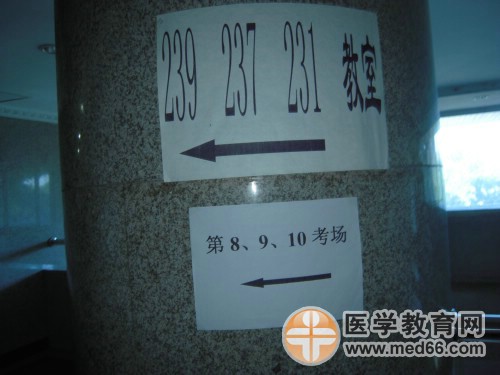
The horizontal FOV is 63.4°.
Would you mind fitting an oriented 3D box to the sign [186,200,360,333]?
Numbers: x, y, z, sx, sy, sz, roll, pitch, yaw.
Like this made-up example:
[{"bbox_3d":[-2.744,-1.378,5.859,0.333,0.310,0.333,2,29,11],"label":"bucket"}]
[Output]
[{"bbox_3d":[0.050,0.131,0.696,0.293,0.210,0.022,-4,-1,-4],"label":"sign"}]

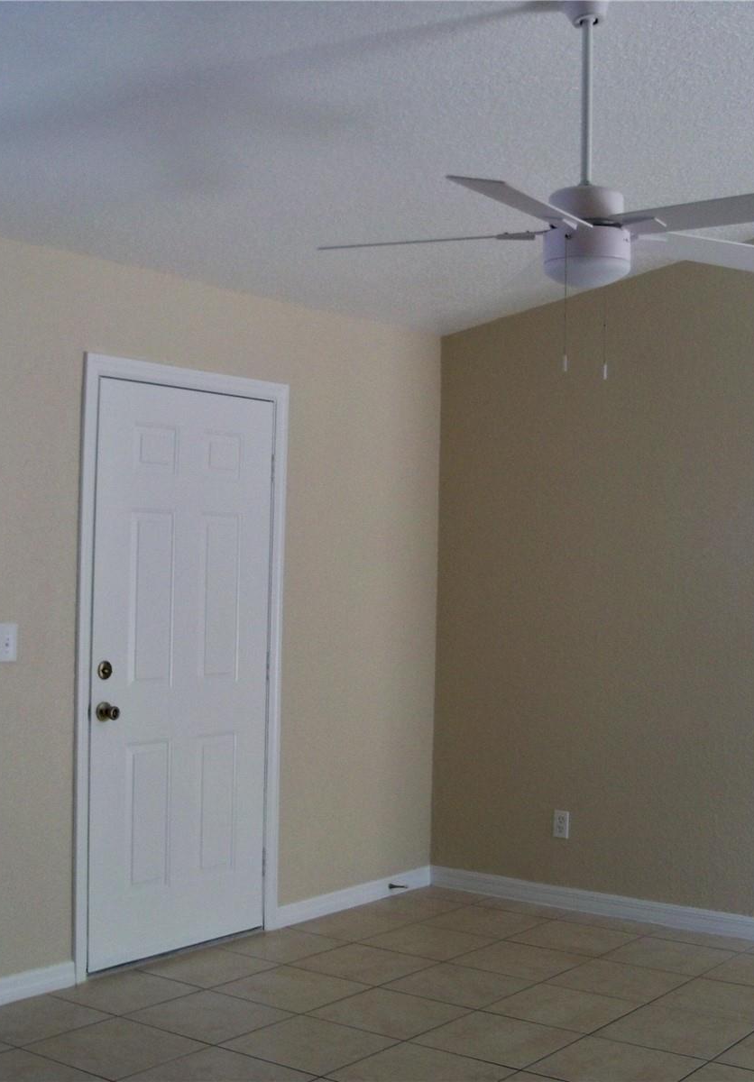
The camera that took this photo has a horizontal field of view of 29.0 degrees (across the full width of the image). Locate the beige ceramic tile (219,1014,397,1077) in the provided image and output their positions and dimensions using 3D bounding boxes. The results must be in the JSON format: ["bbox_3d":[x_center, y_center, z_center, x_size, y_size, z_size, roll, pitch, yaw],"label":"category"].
[{"bbox_3d":[-0.196,1.495,4.300,0.400,0.010,0.400,0,-1,37],"label":"beige ceramic tile"}]

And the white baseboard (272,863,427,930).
[{"bbox_3d":[-0.089,1.489,6.126,0.015,0.086,1.060,0,-1,36],"label":"white baseboard"}]

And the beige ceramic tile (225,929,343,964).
[{"bbox_3d":[-0.343,1.517,5.453,0.343,0.010,0.403,0,-1,37],"label":"beige ceramic tile"}]

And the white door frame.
[{"bbox_3d":[-0.709,0.447,5.300,0.100,2.137,1.049,1,-1,37],"label":"white door frame"}]

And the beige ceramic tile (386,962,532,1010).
[{"bbox_3d":[0.284,1.524,4.995,0.400,0.010,0.400,0,-1,36],"label":"beige ceramic tile"}]

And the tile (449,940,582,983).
[{"bbox_3d":[0.525,1.535,5.326,0.406,0.012,0.406,1,-1,37],"label":"tile"}]

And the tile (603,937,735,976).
[{"bbox_3d":[1.087,1.537,5.358,0.400,0.010,0.400,0,-1,37],"label":"tile"}]

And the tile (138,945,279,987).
[{"bbox_3d":[-0.583,1.504,5.127,0.343,0.010,0.403,0,-1,37],"label":"tile"}]

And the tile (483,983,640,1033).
[{"bbox_3d":[0.608,1.525,4.757,0.400,0.010,0.400,0,-1,36],"label":"tile"}]

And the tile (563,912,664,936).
[{"bbox_3d":[0.941,1.548,5.879,0.403,0.010,0.187,0,-1,37],"label":"tile"}]

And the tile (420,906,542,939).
[{"bbox_3d":[0.441,1.544,5.897,0.406,0.012,0.406,1,-1,37],"label":"tile"}]

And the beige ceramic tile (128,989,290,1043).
[{"bbox_3d":[-0.522,1.495,4.577,0.403,0.010,0.403,0,-1,37],"label":"beige ceramic tile"}]

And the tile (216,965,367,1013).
[{"bbox_3d":[-0.280,1.504,4.867,0.400,0.010,0.400,0,-1,37],"label":"tile"}]

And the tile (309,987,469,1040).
[{"bbox_3d":[0.044,1.506,4.625,0.400,0.010,0.400,0,-1,37],"label":"tile"}]

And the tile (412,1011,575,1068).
[{"bbox_3d":[0.367,1.516,4.427,0.406,0.012,0.406,1,-1,37],"label":"tile"}]

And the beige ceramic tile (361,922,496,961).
[{"bbox_3d":[0.200,1.532,5.556,0.403,0.010,0.403,0,-1,37],"label":"beige ceramic tile"}]

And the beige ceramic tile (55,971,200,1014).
[{"bbox_3d":[-0.830,1.497,4.816,0.357,0.012,0.406,1,-1,37],"label":"beige ceramic tile"}]

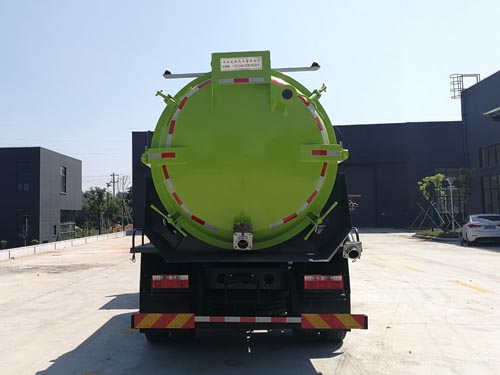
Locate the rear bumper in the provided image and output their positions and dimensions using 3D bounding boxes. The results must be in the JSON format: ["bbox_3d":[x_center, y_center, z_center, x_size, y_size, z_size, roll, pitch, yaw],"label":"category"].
[{"bbox_3d":[-0.019,1.320,3.881,2.320,0.150,0.100,-1,-4,3],"label":"rear bumper"}]

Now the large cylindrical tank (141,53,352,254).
[{"bbox_3d":[0.050,-0.233,6.194,2.130,2.080,4.200,-1,-4,3],"label":"large cylindrical tank"}]

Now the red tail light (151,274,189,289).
[{"bbox_3d":[-0.809,0.953,3.984,0.375,0.135,0.080,-1,-4,3],"label":"red tail light"}]

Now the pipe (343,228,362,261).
[{"bbox_3d":[1.056,0.590,4.100,0.190,0.310,0.360,-1,-4,3],"label":"pipe"}]

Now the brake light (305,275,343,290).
[{"bbox_3d":[0.734,0.937,3.894,0.375,0.135,0.080,-1,-4,3],"label":"brake light"}]

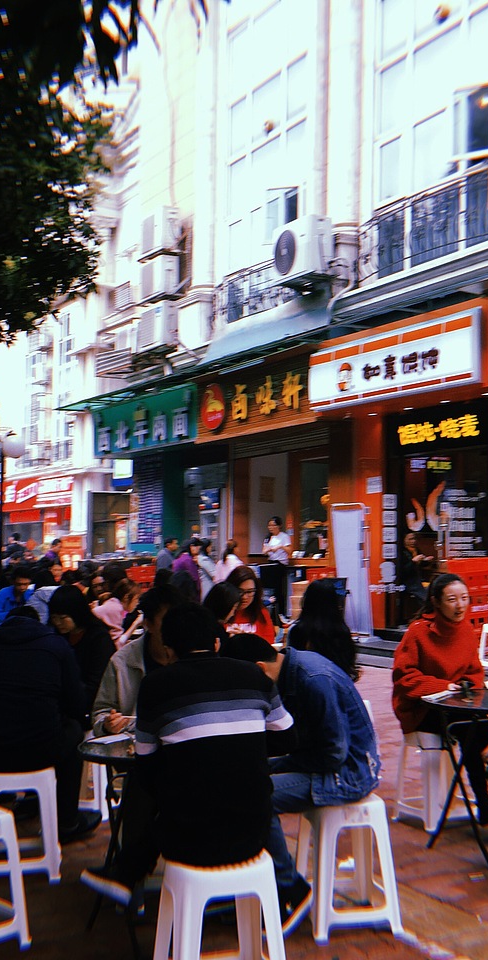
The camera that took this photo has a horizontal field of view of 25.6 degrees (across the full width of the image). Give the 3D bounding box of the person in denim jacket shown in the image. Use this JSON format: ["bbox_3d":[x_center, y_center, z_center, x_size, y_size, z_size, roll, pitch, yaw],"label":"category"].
[{"bbox_3d":[0.223,1.169,4.207,0.660,1.130,0.500,0,-4,5],"label":"person in denim jacket"}]

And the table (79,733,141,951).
[{"bbox_3d":[-0.270,1.335,3.940,0.680,0.720,0.680,-4,-5,45],"label":"table"}]

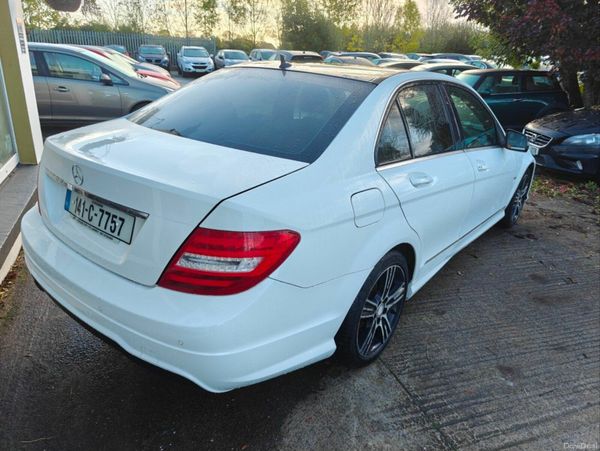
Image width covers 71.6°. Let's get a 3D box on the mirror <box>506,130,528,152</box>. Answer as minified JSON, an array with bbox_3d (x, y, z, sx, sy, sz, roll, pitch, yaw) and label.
[{"bbox_3d":[1.601,-0.621,3.069,0.200,0.145,0.110,19,26,35],"label":"mirror"}]

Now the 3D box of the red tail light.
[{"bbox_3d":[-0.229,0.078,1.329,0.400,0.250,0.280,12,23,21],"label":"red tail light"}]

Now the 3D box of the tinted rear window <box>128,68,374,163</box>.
[{"bbox_3d":[-0.274,-0.647,2.099,1.300,0.100,0.750,19,50,35],"label":"tinted rear window"}]

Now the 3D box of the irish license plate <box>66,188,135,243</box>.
[{"bbox_3d":[-0.814,-0.049,1.655,0.520,0.115,0.015,19,19,35],"label":"irish license plate"}]

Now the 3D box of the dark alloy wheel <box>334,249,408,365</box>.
[{"bbox_3d":[0.307,0.382,2.062,0.250,0.637,0.637,19,26,35],"label":"dark alloy wheel"}]

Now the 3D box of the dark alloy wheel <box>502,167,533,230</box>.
[{"bbox_3d":[2.059,-0.277,4.090,0.230,0.635,0.635,19,26,35],"label":"dark alloy wheel"}]

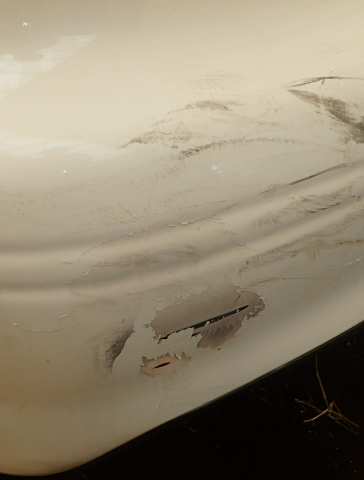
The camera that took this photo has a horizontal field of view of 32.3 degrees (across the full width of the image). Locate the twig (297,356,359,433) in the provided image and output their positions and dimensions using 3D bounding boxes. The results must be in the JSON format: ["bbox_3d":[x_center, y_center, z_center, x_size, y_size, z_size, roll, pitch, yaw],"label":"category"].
[{"bbox_3d":[0.202,0.228,0.939,0.080,0.025,0.145,-10,38,-13],"label":"twig"}]

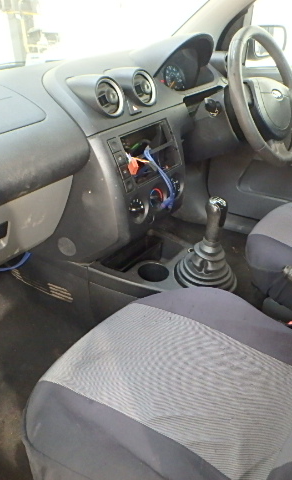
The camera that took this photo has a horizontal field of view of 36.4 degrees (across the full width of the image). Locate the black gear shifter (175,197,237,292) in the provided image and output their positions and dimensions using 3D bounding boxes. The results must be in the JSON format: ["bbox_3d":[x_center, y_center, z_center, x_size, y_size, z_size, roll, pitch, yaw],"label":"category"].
[{"bbox_3d":[0.140,-0.006,1.045,0.155,0.222,0.150,-4,29,2],"label":"black gear shifter"}]

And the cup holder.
[{"bbox_3d":[0.021,0.109,1.147,0.080,0.060,0.080,-4,29,2],"label":"cup holder"}]

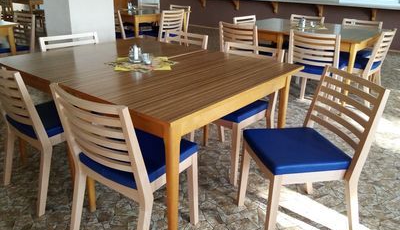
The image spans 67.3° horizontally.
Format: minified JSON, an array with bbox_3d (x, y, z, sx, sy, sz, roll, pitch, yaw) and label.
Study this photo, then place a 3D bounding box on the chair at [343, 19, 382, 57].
[{"bbox_3d":[1.880,-0.744,3.812,0.530,0.840,0.465,-19,30,-39],"label":"chair"}]

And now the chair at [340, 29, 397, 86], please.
[{"bbox_3d":[1.720,-0.493,3.238,0.505,0.840,0.465,21,30,39],"label":"chair"}]

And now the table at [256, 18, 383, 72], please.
[{"bbox_3d":[1.276,-0.689,3.762,1.550,0.770,1.170,20,30,38],"label":"table"}]

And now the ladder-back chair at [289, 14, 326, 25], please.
[{"bbox_3d":[1.451,-0.984,4.382,0.465,0.840,0.505,16,28,32],"label":"ladder-back chair"}]

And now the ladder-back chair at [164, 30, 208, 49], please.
[{"bbox_3d":[-0.243,-0.283,2.705,0.465,0.840,0.505,16,28,33],"label":"ladder-back chair"}]

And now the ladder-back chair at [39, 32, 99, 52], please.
[{"bbox_3d":[-0.971,-0.224,2.552,0.465,0.840,0.505,-18,29,-36],"label":"ladder-back chair"}]

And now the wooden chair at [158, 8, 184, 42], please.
[{"bbox_3d":[-0.574,-1.397,5.275,0.465,0.840,0.530,-21,31,-41],"label":"wooden chair"}]

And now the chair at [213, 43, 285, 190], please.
[{"bbox_3d":[0.246,-0.036,2.137,0.465,0.840,0.505,18,29,35],"label":"chair"}]

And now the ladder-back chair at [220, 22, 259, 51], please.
[{"bbox_3d":[0.533,-0.660,3.587,0.465,0.840,0.530,20,29,37],"label":"ladder-back chair"}]

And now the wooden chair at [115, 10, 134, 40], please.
[{"bbox_3d":[-1.385,-1.382,5.221,0.465,0.840,0.530,19,29,36],"label":"wooden chair"}]

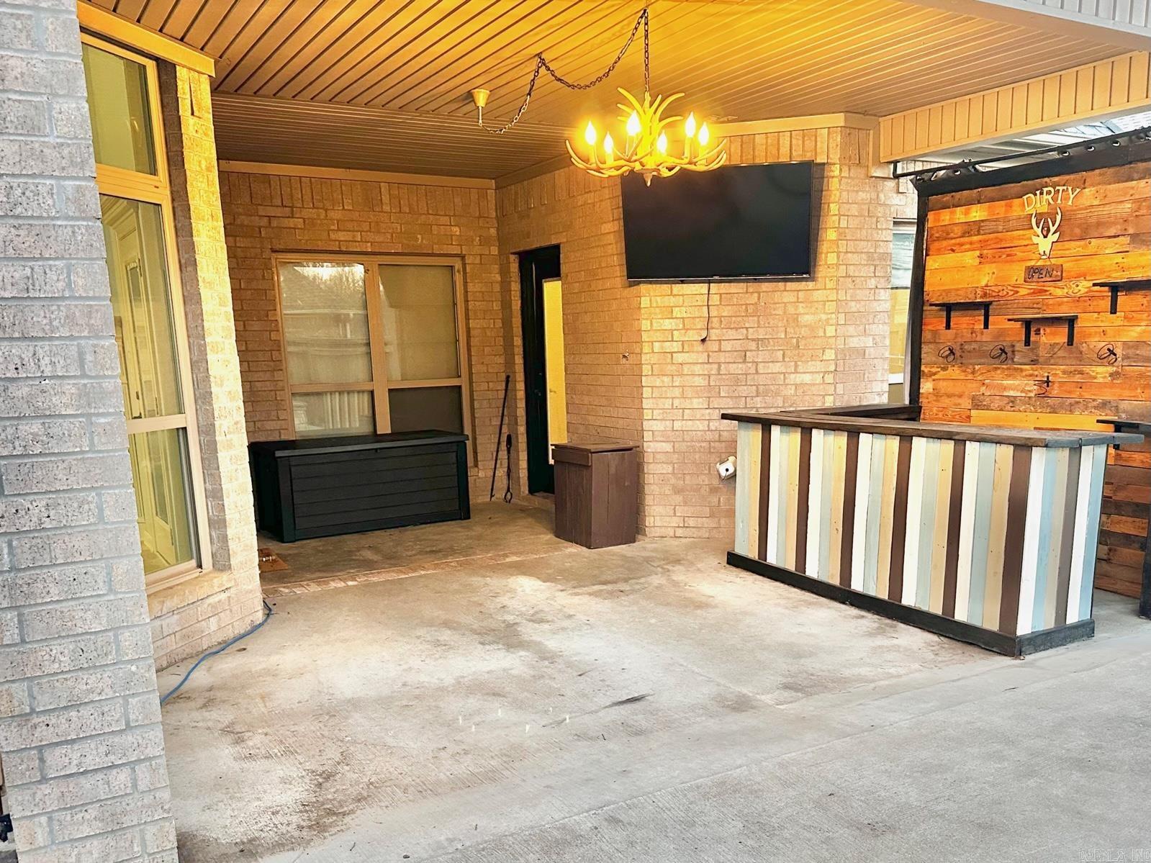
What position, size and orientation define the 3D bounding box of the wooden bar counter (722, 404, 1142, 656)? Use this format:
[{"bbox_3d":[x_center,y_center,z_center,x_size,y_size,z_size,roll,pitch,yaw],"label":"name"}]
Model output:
[{"bbox_3d":[1.911,0.394,4.504,1.100,1.010,1.910,-8,9,-36],"label":"wooden bar counter"}]

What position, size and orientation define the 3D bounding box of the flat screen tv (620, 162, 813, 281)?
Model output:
[{"bbox_3d":[0.910,-1.350,5.200,1.240,0.710,0.060,0,16,15],"label":"flat screen tv"}]

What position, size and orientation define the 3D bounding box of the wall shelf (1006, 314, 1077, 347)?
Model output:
[{"bbox_3d":[2.611,-0.556,4.464,0.160,0.170,0.360,-8,9,-36],"label":"wall shelf"}]

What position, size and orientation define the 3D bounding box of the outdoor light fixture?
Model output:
[{"bbox_3d":[0.020,-1.377,3.580,0.660,0.700,1.470,-8,10,-38],"label":"outdoor light fixture"}]

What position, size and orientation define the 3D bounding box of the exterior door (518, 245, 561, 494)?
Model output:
[{"bbox_3d":[-0.185,-0.455,6.713,0.120,2.060,0.760,-8,9,-36],"label":"exterior door"}]

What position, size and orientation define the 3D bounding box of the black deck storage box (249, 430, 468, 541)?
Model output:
[{"bbox_3d":[-1.635,0.380,6.211,1.470,0.650,0.700,-6,9,-31],"label":"black deck storage box"}]

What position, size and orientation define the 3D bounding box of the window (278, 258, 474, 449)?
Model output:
[{"bbox_3d":[-1.581,-0.543,6.546,1.576,1.720,0.110,-7,9,-33],"label":"window"}]

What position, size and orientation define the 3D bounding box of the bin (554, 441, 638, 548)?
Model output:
[{"bbox_3d":[0.139,0.445,5.816,0.410,0.690,0.520,-7,9,-33],"label":"bin"}]

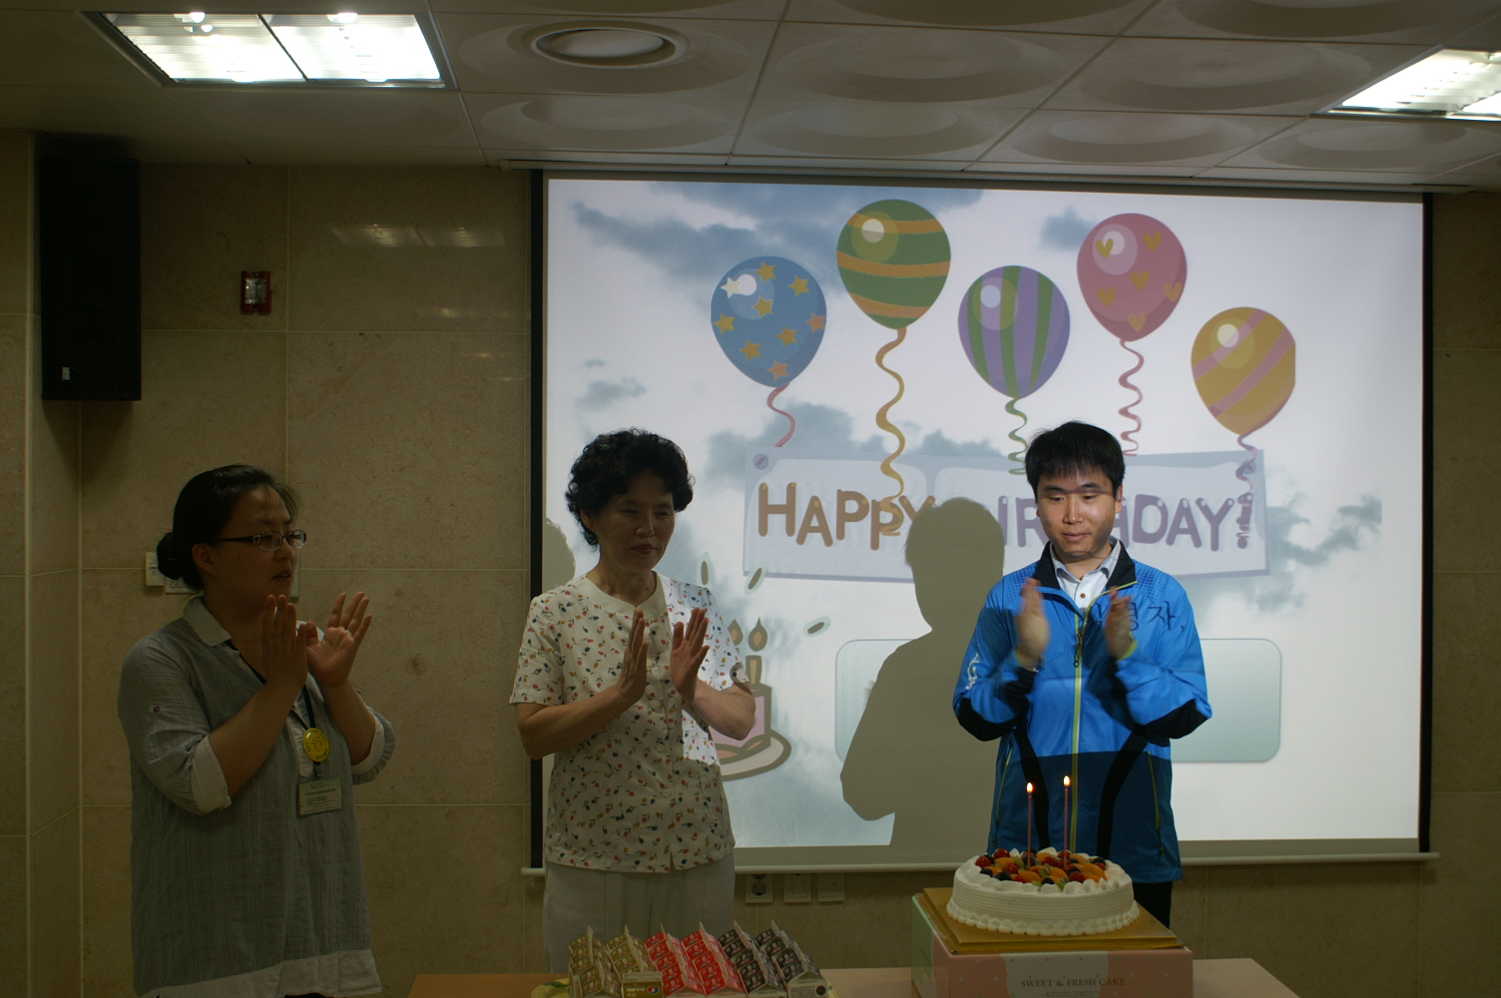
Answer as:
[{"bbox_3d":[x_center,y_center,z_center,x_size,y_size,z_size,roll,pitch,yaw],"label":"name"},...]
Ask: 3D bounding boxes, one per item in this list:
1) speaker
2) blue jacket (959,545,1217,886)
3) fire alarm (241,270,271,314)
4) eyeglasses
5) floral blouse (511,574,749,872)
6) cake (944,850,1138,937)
[{"bbox_3d":[-1.529,-0.505,3.800,0.217,0.555,0.230,0,5,-13],"label":"speaker"},{"bbox_3d":[0.622,0.400,3.040,0.475,0.630,0.380,1,1,13],"label":"blue jacket"},{"bbox_3d":[-1.228,-0.513,4.035,0.072,0.110,0.045,0,1,-5],"label":"fire alarm"},{"bbox_3d":[-0.868,0.077,2.840,0.140,0.040,0.137,-5,-2,27],"label":"eyeglasses"},{"bbox_3d":[-0.226,0.413,3.050,0.430,0.545,0.290,0,1,-19],"label":"floral blouse"},{"bbox_3d":[0.427,0.558,2.360,0.275,0.080,0.275,0,1,5],"label":"cake"}]

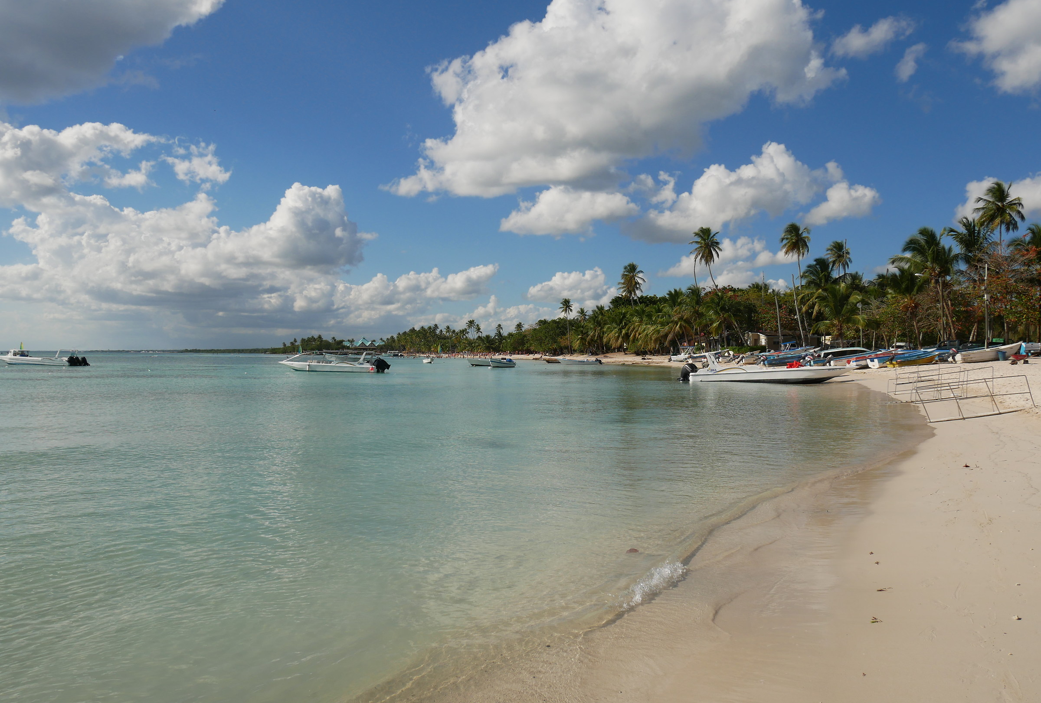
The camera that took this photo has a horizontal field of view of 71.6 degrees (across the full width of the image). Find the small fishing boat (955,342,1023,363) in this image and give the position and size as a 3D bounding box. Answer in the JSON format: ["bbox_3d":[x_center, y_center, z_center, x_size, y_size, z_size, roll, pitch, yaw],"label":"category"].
[{"bbox_3d":[29.950,0.030,46.150,5.200,1.150,1.450,-3,1,-12],"label":"small fishing boat"}]

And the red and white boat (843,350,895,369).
[{"bbox_3d":[23.000,0.580,47.200,4.700,0.850,1.500,-5,2,-18],"label":"red and white boat"}]

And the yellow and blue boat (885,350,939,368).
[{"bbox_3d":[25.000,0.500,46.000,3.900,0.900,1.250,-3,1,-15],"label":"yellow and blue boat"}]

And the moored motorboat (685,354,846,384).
[{"bbox_3d":[13.050,0.880,38.300,9.100,1.650,2.100,0,0,12],"label":"moored motorboat"}]

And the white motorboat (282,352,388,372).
[{"bbox_3d":[-14.850,0.850,56.400,9.300,1.700,2.100,0,0,18],"label":"white motorboat"}]

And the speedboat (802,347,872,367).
[{"bbox_3d":[23.500,0.430,53.500,5.600,1.200,1.500,-3,1,-11],"label":"speedboat"}]

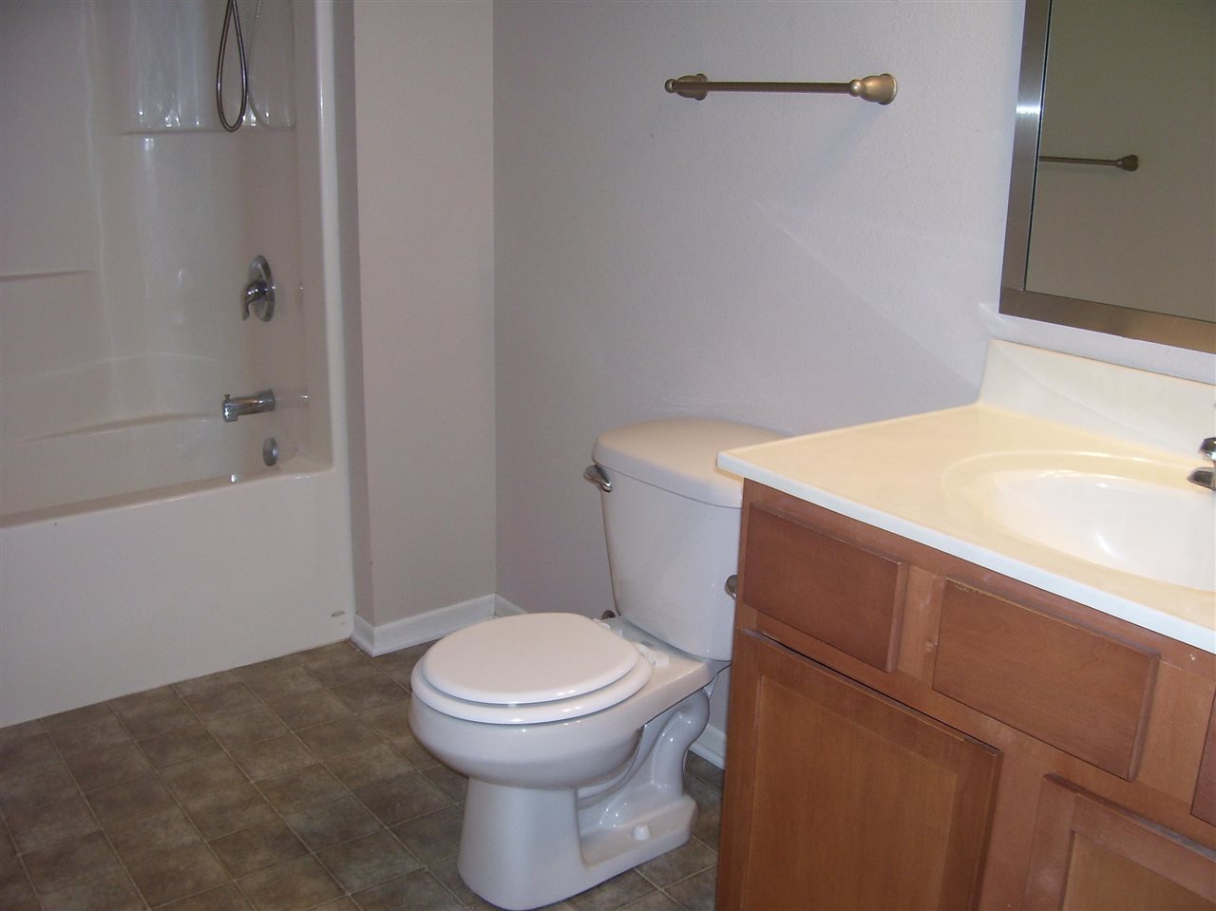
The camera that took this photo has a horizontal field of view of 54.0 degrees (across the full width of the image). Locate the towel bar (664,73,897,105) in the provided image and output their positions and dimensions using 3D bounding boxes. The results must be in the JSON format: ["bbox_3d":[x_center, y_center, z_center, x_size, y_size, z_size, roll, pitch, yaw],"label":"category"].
[{"bbox_3d":[0.278,-0.641,2.080,0.082,0.050,0.507,-10,20,-36],"label":"towel bar"}]

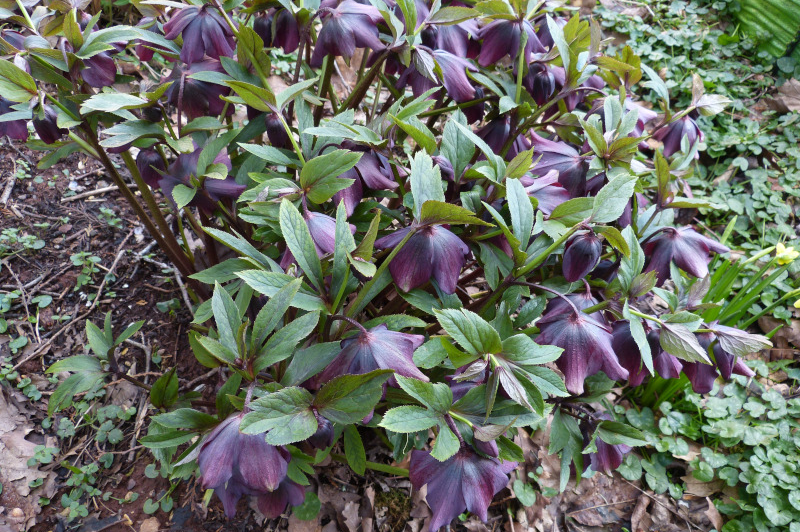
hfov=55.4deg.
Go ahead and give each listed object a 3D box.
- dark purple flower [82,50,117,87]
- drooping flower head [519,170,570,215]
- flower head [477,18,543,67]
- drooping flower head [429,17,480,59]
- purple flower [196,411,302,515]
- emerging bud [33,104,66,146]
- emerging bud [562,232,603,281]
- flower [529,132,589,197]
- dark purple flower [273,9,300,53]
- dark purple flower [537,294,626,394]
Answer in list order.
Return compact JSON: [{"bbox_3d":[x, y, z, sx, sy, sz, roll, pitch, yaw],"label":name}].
[{"bbox_3d":[-0.297,-0.194,0.750,0.042,0.038,0.040,-6,29,-8],"label":"dark purple flower"},{"bbox_3d":[0.134,-0.069,0.710,0.055,0.043,0.055,3,33,13],"label":"drooping flower head"},{"bbox_3d":[0.115,-0.234,0.800,0.068,0.046,0.065,5,38,7],"label":"flower head"},{"bbox_3d":[0.051,-0.231,0.770,0.060,0.042,0.058,-3,30,2],"label":"drooping flower head"},{"bbox_3d":[-0.106,0.141,0.540,0.072,0.058,0.066,5,18,-2],"label":"purple flower"},{"bbox_3d":[-0.331,-0.134,0.720,0.030,0.037,0.030,-6,29,-8],"label":"emerging bud"},{"bbox_3d":[0.139,-0.007,0.580,0.029,0.037,0.029,0,27,0],"label":"emerging bud"},{"bbox_3d":[0.139,-0.090,0.670,0.056,0.046,0.056,-3,31,-46],"label":"flower"},{"bbox_3d":[-0.122,-0.254,0.820,0.033,0.046,0.034,0,37,0],"label":"dark purple flower"},{"bbox_3d":[0.140,0.062,0.585,0.068,0.050,0.065,7,37,18],"label":"dark purple flower"}]

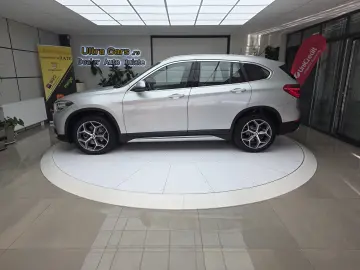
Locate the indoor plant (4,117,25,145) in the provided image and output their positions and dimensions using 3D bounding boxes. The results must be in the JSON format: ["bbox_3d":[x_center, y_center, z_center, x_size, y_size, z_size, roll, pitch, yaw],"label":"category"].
[{"bbox_3d":[-3.337,-0.114,4.788,0.360,0.530,0.340,0,15,0],"label":"indoor plant"}]

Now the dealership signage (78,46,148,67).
[{"bbox_3d":[-2.138,-2.474,7.519,2.182,0.604,0.060,0,15,0],"label":"dealership signage"}]

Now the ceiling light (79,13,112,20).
[{"bbox_3d":[-1.743,-2.520,5.096,0.590,0.050,0.590,0,15,0],"label":"ceiling light"}]

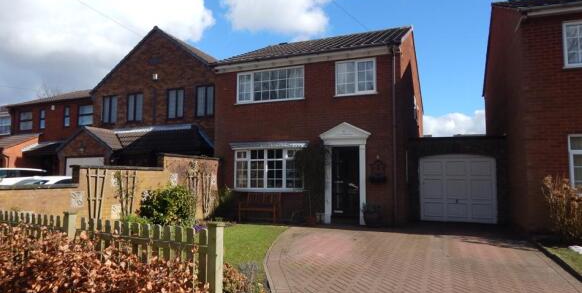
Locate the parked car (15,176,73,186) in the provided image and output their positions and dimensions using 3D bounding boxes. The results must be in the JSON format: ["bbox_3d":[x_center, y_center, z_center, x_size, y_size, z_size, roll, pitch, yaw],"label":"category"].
[{"bbox_3d":[-6.932,1.590,11.015,1.750,1.440,4.150,-2,-4,22],"label":"parked car"}]

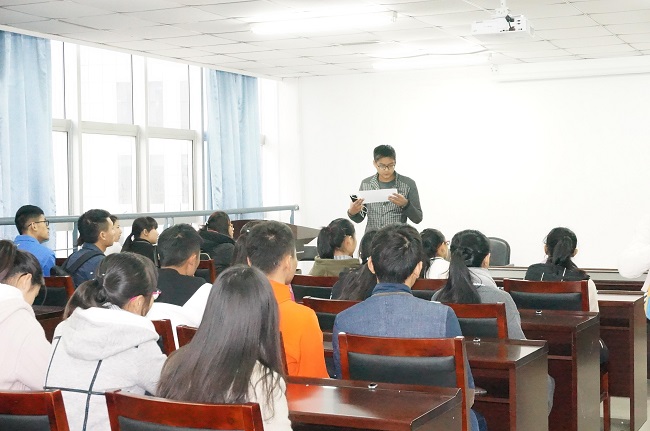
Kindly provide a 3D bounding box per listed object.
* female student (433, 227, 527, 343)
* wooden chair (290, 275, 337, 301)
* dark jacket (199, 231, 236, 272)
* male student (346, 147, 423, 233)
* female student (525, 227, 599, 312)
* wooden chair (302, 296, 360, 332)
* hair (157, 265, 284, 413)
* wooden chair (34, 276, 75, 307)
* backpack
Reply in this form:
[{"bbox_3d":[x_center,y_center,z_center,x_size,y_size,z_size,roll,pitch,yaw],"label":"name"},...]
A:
[{"bbox_3d":[0.820,0.688,4.930,0.500,1.250,0.780,0,2,26],"label":"female student"},{"bbox_3d":[0.131,0.823,6.310,0.480,0.930,0.540,0,2,26],"label":"wooden chair"},{"bbox_3d":[-0.847,0.440,7.600,0.460,0.660,0.420,0,2,28],"label":"dark jacket"},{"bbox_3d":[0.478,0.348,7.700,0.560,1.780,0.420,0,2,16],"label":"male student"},{"bbox_3d":[1.451,0.669,5.878,0.480,1.220,0.750,0,2,22],"label":"female student"},{"bbox_3d":[0.225,0.855,4.990,0.480,0.930,0.540,0,2,26],"label":"wooden chair"},{"bbox_3d":[-0.285,0.346,2.707,0.310,0.420,0.270,0,2,26],"label":"hair"},{"bbox_3d":[-1.684,0.849,6.376,0.480,0.930,0.540,0,2,22],"label":"wooden chair"},{"bbox_3d":[-1.620,0.473,6.360,0.330,0.480,0.280,0,2,28],"label":"backpack"}]

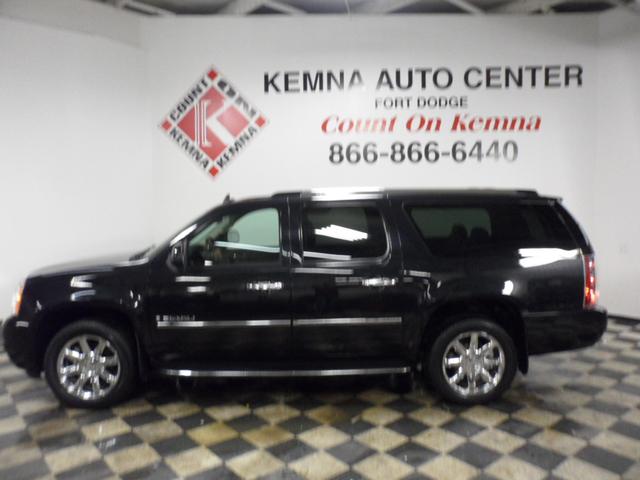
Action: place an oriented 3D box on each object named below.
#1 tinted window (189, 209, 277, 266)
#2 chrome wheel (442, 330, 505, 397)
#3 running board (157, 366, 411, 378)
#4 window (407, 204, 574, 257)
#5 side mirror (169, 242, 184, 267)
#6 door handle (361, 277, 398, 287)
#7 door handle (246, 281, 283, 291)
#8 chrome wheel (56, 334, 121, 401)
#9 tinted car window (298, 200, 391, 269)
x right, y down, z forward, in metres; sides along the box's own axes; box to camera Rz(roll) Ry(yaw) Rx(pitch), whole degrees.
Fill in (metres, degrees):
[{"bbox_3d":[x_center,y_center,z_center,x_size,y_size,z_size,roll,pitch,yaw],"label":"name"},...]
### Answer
[{"bbox_3d":[-0.755,-0.026,4.249,0.812,0.530,0.050,-1,-15,0],"label":"tinted window"},{"bbox_3d":[1.340,1.075,4.288,0.550,0.550,0.210,-1,2,0],"label":"chrome wheel"},{"bbox_3d":[-0.311,1.147,4.241,2.194,0.090,0.170,-1,2,0],"label":"running board"},{"bbox_3d":[1.511,-0.087,4.259,1.490,0.478,0.050,-1,-15,0],"label":"window"},{"bbox_3d":[-1.200,0.138,4.022,0.130,0.220,0.250,-1,2,0],"label":"side mirror"},{"bbox_3d":[0.513,0.358,4.141,0.315,0.075,0.060,-1,2,0],"label":"door handle"},{"bbox_3d":[-0.478,0.392,4.137,0.303,0.075,0.060,-1,2,0],"label":"door handle"},{"bbox_3d":[-2.013,1.105,4.269,0.550,0.550,0.210,-1,2,0],"label":"chrome wheel"},{"bbox_3d":[0.218,-0.050,4.205,0.791,0.567,0.070,-1,-11,-1],"label":"tinted car window"}]

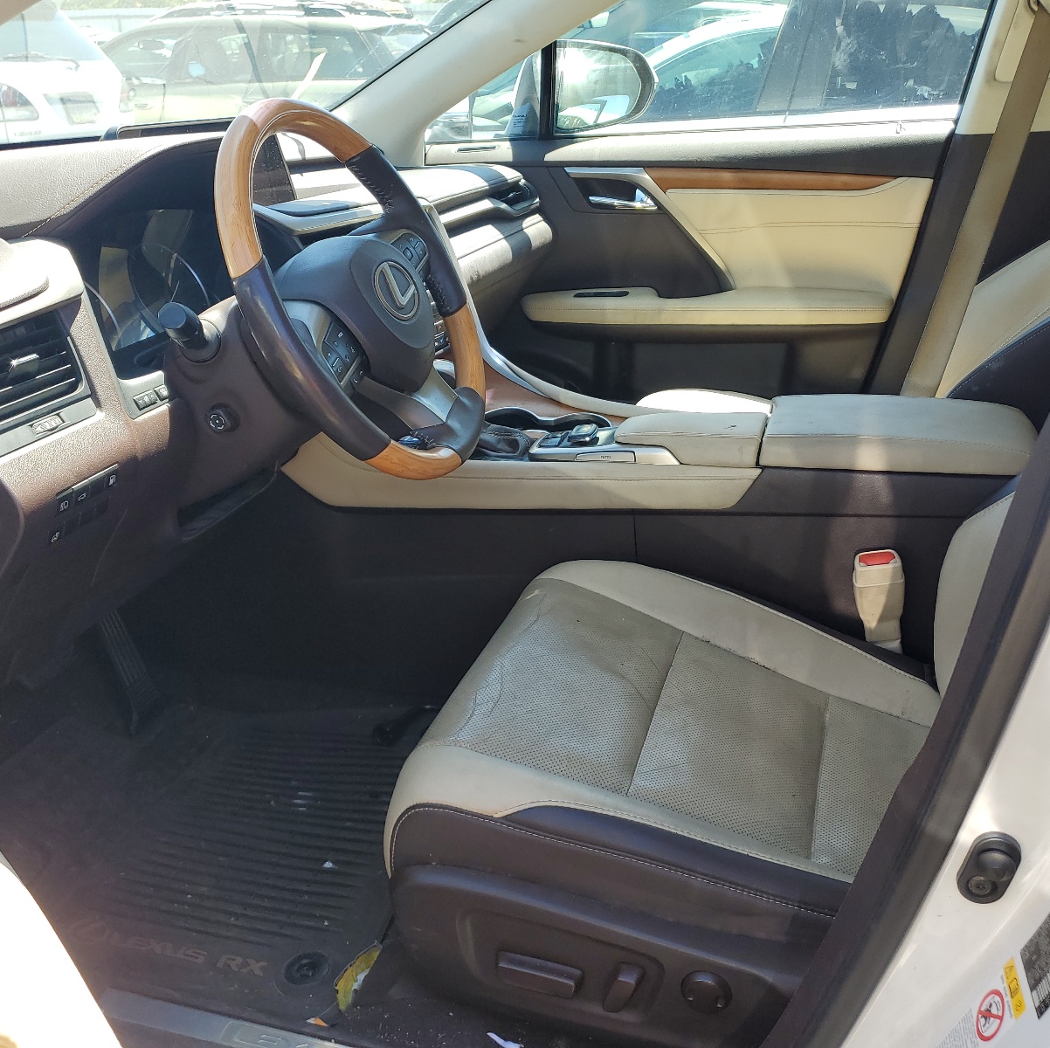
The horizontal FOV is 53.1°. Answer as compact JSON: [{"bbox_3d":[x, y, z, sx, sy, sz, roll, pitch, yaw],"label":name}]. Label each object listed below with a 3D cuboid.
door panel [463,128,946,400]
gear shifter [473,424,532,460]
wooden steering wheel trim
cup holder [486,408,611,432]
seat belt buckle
[{"bbox_3d":[0.277,-0.417,1.988,0.960,0.600,0.140,3,25,17],"label":"door panel"},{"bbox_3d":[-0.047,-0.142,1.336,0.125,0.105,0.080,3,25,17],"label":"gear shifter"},{"bbox_3d":[-0.161,-0.217,1.009,0.100,0.380,0.380,-20,32,25],"label":"wooden steering wheel trim"},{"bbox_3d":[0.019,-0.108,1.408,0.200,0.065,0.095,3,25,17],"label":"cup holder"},{"bbox_3d":[0.409,0.094,1.205,0.055,0.150,0.036,-2,28,19],"label":"seat belt buckle"}]

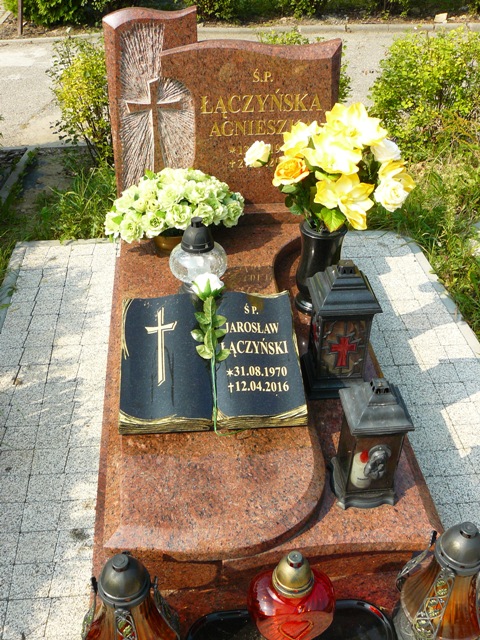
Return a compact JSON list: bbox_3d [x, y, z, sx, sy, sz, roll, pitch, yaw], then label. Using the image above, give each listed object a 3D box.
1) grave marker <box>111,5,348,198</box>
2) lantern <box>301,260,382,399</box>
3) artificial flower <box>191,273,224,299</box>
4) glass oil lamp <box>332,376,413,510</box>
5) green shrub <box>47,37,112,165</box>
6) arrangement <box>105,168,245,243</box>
[{"bbox_3d":[-0.046,-0.769,2.454,0.835,0.690,0.120,-3,33,-5],"label":"grave marker"},{"bbox_3d":[0.281,0.008,1.856,0.190,0.395,0.190,-3,37,-5],"label":"lantern"},{"bbox_3d":[-0.095,-0.101,1.940,0.095,0.080,0.075,-7,57,-10],"label":"artificial flower"},{"bbox_3d":[0.306,0.268,1.557,0.145,0.335,0.150,-3,37,-5],"label":"glass oil lamp"},{"bbox_3d":[-0.748,-1.129,3.477,0.520,0.660,0.500,-3,37,-5],"label":"green shrub"},{"bbox_3d":[-0.234,-0.416,2.377,0.450,0.210,0.330,-3,37,-5],"label":"arrangement"}]

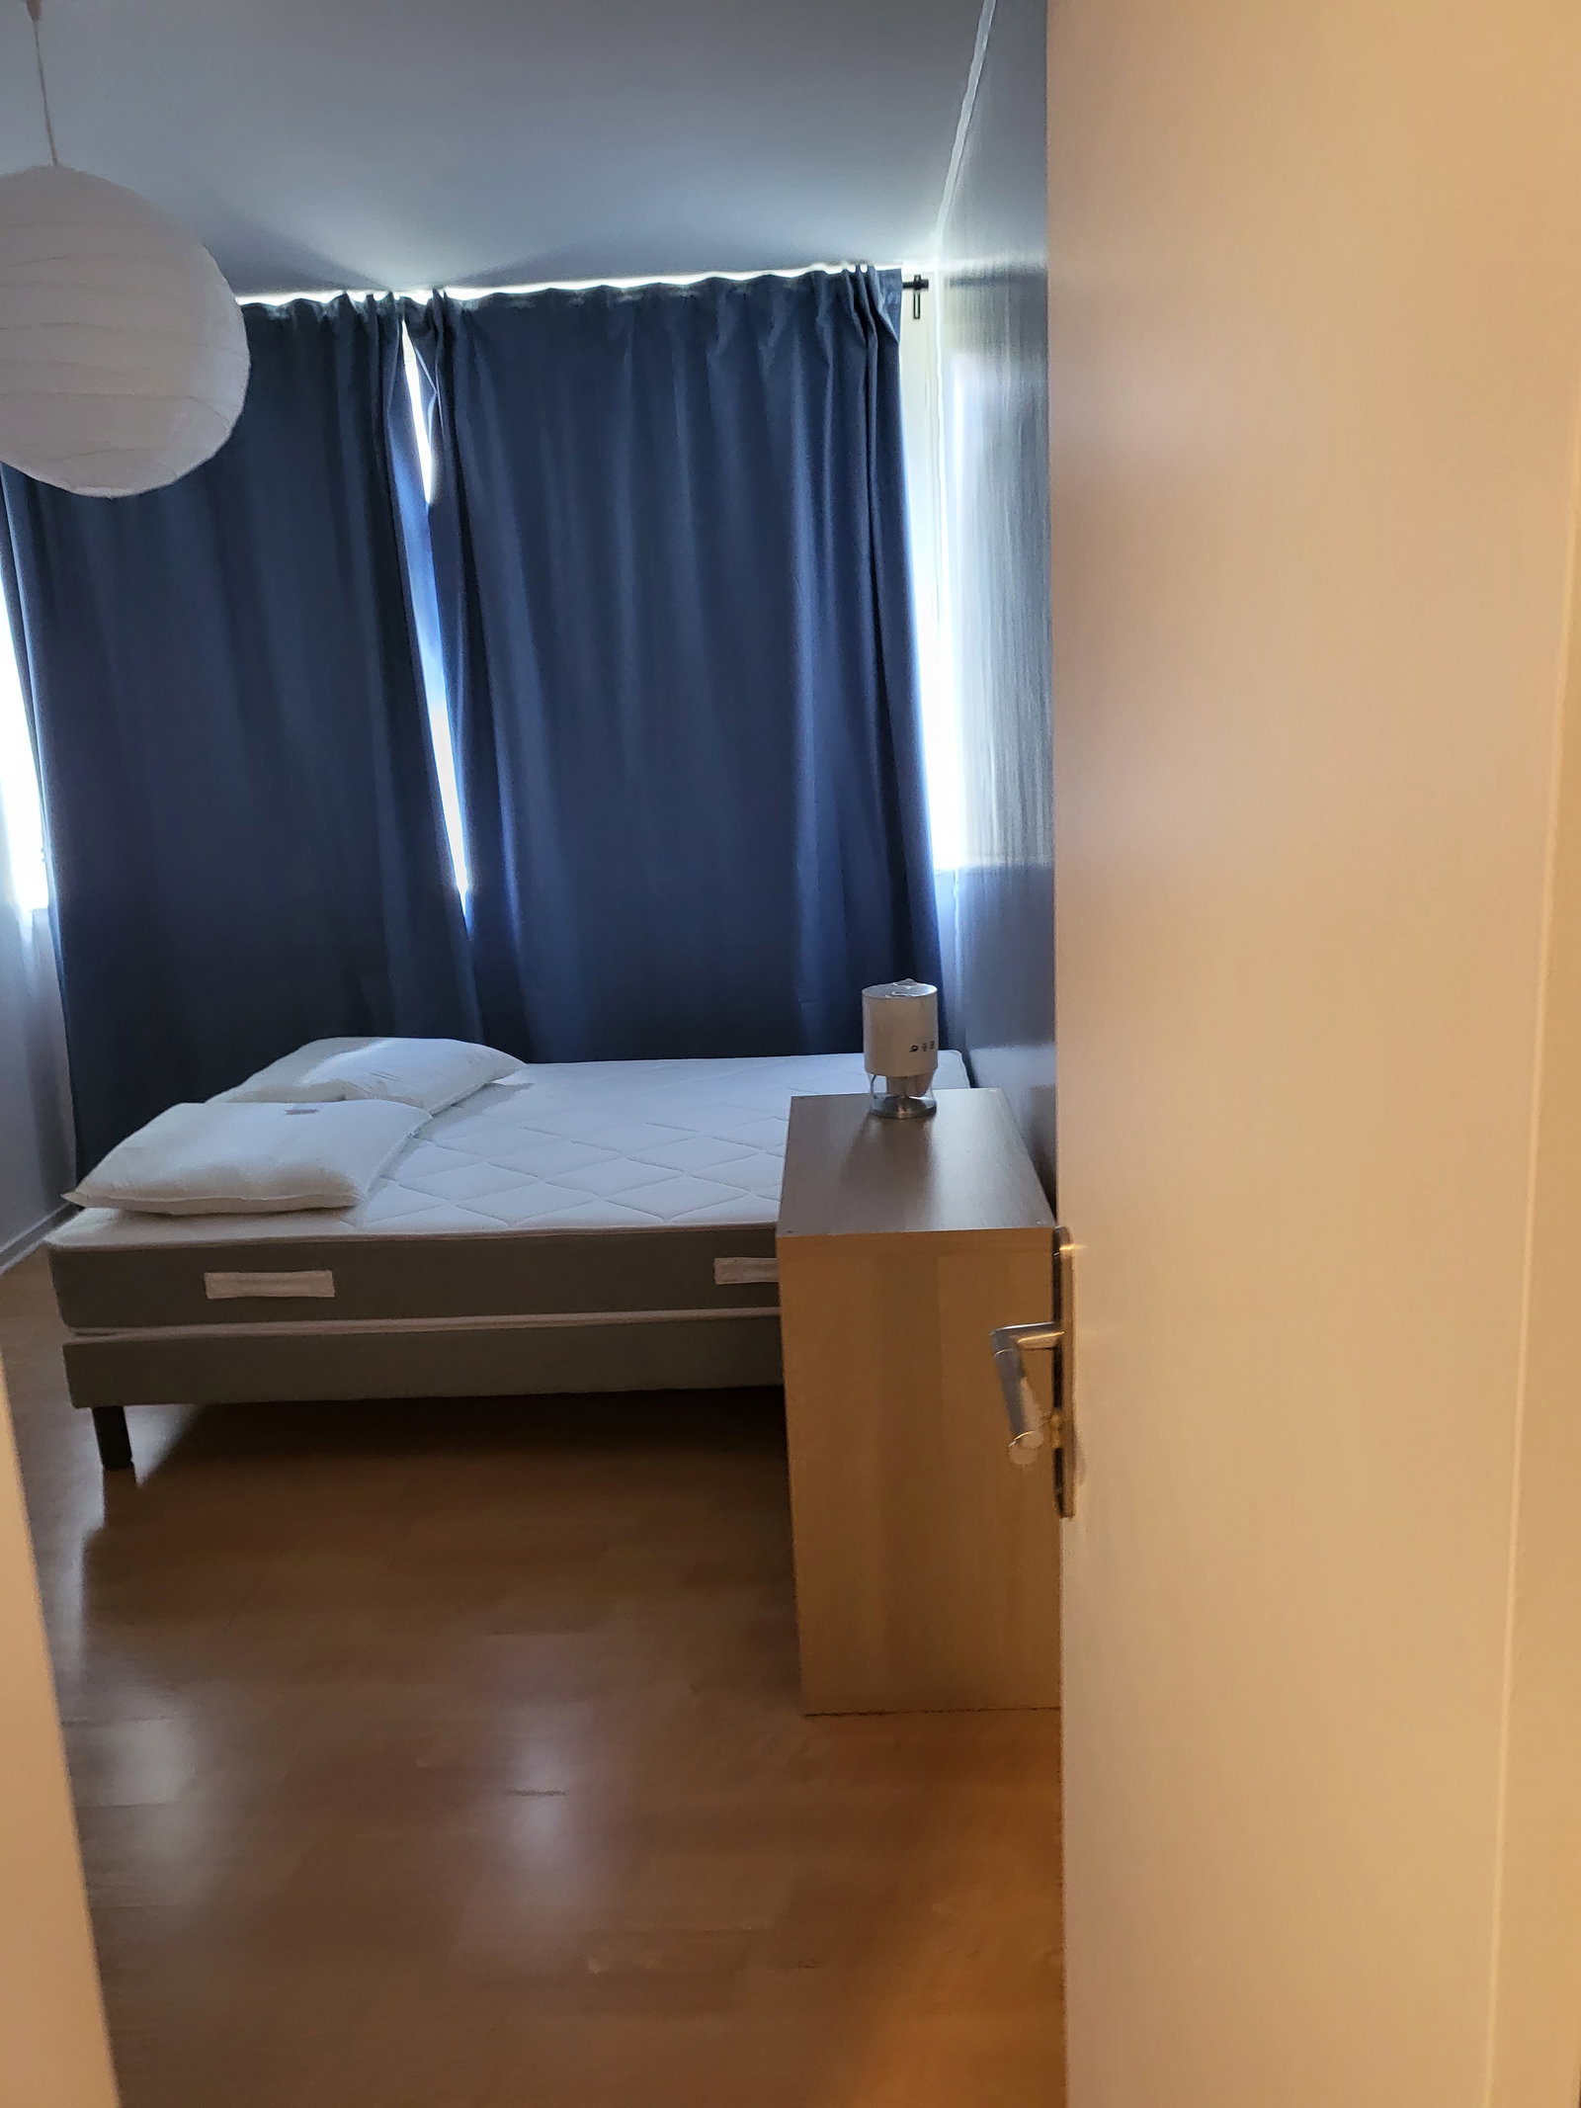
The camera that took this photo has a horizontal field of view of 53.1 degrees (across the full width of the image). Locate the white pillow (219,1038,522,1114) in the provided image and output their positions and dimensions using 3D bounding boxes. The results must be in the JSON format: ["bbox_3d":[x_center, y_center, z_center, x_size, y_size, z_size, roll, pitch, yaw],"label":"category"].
[{"bbox_3d":[-1.081,0.055,4.167,0.640,0.140,0.610,0,14,14],"label":"white pillow"}]

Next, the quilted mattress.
[{"bbox_3d":[-0.493,0.272,3.791,1.910,0.178,1.420,-2,13,3],"label":"quilted mattress"}]

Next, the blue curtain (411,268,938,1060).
[{"bbox_3d":[-0.266,-0.776,4.368,1.320,2.470,0.130,-2,13,2],"label":"blue curtain"}]

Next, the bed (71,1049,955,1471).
[{"bbox_3d":[-0.485,0.430,3.828,1.910,0.500,1.410,-2,13,3],"label":"bed"}]

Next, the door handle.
[{"bbox_3d":[0.171,0.244,1.075,0.060,0.220,0.155,-2,13,2],"label":"door handle"}]

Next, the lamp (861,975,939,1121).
[{"bbox_3d":[0.196,-0.011,2.802,0.127,0.232,0.127,-2,13,2],"label":"lamp"}]

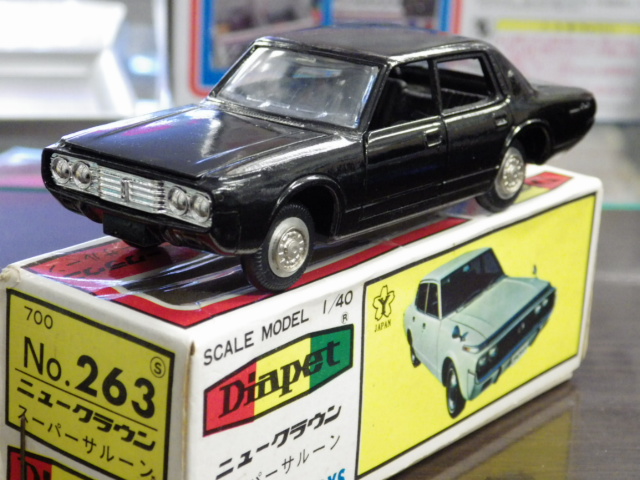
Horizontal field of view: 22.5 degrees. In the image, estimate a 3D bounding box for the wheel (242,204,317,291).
[{"bbox_3d":[-0.007,0.001,0.279,0.005,0.015,0.015,16,23,38],"label":"wheel"}]

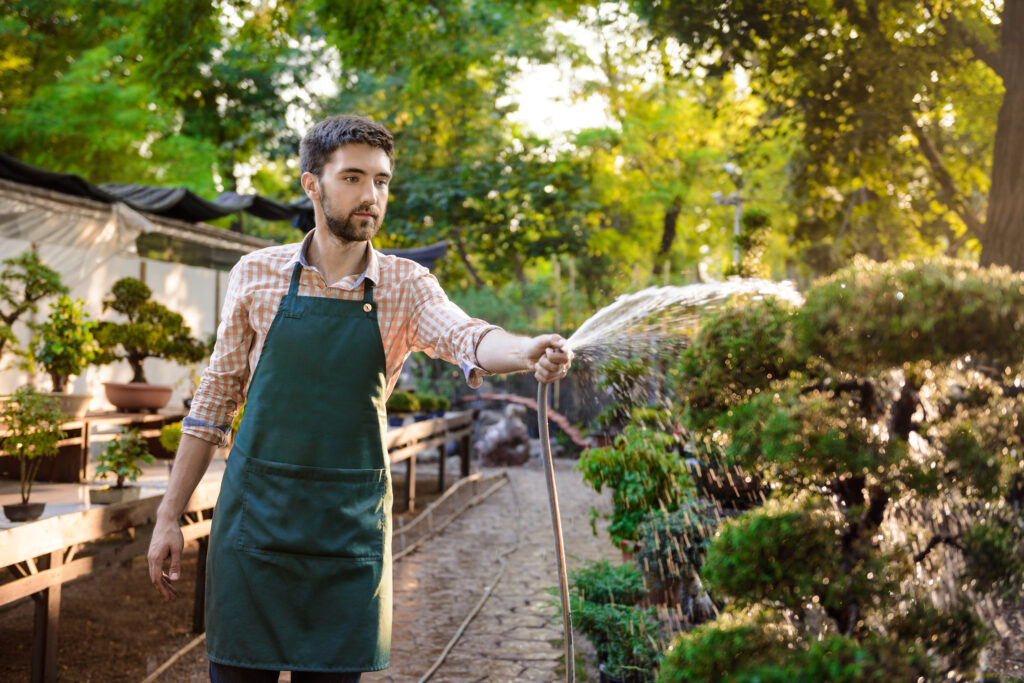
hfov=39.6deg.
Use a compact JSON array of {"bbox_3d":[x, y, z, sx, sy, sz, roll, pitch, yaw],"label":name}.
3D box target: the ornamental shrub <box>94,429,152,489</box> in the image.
[{"bbox_3d":[-1.579,0.475,5.780,0.235,0.245,0.210,1,-1,-7],"label":"ornamental shrub"}]

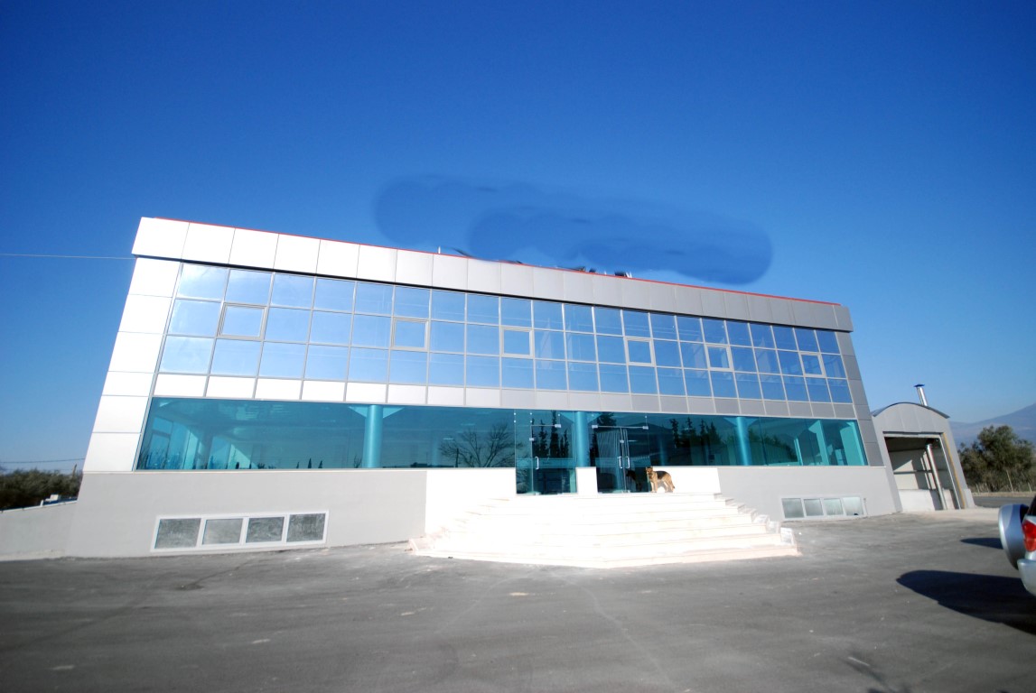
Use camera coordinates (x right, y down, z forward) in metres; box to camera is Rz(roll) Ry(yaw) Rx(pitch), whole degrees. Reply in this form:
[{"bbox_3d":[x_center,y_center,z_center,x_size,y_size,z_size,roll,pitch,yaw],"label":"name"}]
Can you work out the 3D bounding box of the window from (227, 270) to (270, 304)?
[{"bbox_3d":[-8.088,-1.762,13.035,1.165,1.057,0.080,4,-18,-16],"label":"window"}]

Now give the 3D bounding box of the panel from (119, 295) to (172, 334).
[{"bbox_3d":[-10.032,-0.850,11.669,1.021,1.061,0.060,4,-18,-16],"label":"panel"}]

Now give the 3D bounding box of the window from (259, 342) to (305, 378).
[{"bbox_3d":[-6.903,0.424,12.718,1.152,1.055,0.100,4,-18,-16],"label":"window"}]

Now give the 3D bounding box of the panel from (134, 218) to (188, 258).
[{"bbox_3d":[-10.366,-3.124,12.608,1.188,1.188,0.100,4,-18,-16],"label":"panel"}]

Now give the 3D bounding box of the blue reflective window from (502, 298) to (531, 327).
[{"bbox_3d":[-0.024,-1.140,14.813,1.114,1.021,0.060,4,-18,-16],"label":"blue reflective window"}]

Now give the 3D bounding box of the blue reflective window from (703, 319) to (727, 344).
[{"bbox_3d":[7.971,-0.592,17.476,1.130,1.041,0.080,4,-18,-16],"label":"blue reflective window"}]

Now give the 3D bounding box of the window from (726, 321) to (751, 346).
[{"bbox_3d":[9.184,-0.524,17.961,1.152,1.068,0.100,4,-18,-16],"label":"window"}]

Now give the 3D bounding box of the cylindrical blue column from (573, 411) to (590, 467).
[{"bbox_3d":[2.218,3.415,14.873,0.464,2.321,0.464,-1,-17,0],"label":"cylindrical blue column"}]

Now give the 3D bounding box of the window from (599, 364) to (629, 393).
[{"bbox_3d":[3.468,1.165,15.632,1.165,1.065,0.080,4,-18,-16],"label":"window"}]

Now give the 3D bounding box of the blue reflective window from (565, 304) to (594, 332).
[{"bbox_3d":[2.277,-1.015,15.976,1.165,1.057,0.080,4,-18,-16],"label":"blue reflective window"}]

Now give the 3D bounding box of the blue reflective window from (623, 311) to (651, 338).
[{"bbox_3d":[4.431,-0.818,16.070,1.114,1.021,0.060,4,-18,-16],"label":"blue reflective window"}]

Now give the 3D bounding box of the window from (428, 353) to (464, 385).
[{"bbox_3d":[-2.395,0.790,14.612,1.212,1.121,0.080,4,-18,-16],"label":"window"}]

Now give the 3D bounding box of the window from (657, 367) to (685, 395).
[{"bbox_3d":[5.768,1.337,16.282,1.128,1.038,0.080,4,-18,-16],"label":"window"}]

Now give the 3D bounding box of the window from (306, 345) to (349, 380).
[{"bbox_3d":[-5.697,0.495,12.925,1.142,1.042,0.080,4,-18,-16],"label":"window"}]

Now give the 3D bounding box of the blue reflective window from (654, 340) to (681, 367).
[{"bbox_3d":[5.749,0.283,16.620,1.128,1.038,0.080,4,-18,-16],"label":"blue reflective window"}]

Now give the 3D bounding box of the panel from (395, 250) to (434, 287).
[{"bbox_3d":[-3.598,-2.731,15.164,1.238,1.225,0.080,4,-18,-16],"label":"panel"}]

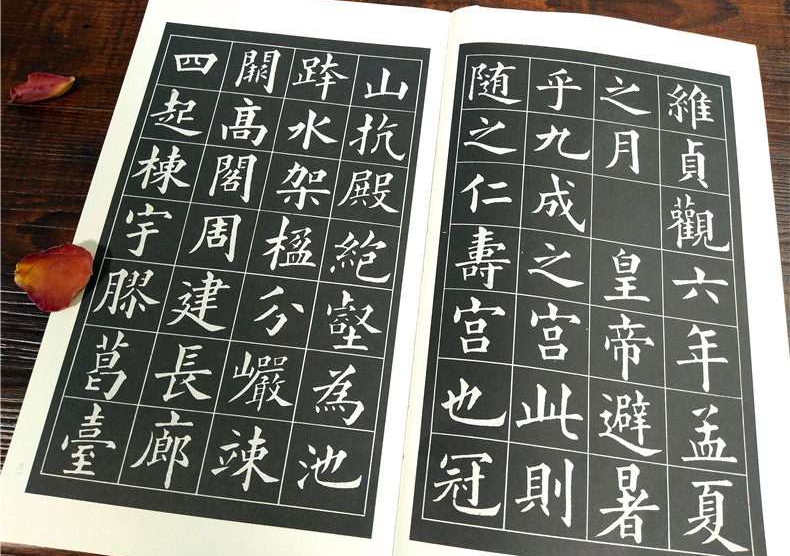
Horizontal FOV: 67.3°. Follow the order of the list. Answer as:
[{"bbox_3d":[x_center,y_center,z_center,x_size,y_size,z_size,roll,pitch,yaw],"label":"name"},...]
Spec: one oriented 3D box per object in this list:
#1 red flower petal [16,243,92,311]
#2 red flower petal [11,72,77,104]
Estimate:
[{"bbox_3d":[-0.172,-0.001,0.300,0.042,0.013,0.037,1,71,1],"label":"red flower petal"},{"bbox_3d":[-0.202,-0.109,0.341,0.041,0.011,0.016,-12,71,-3],"label":"red flower petal"}]

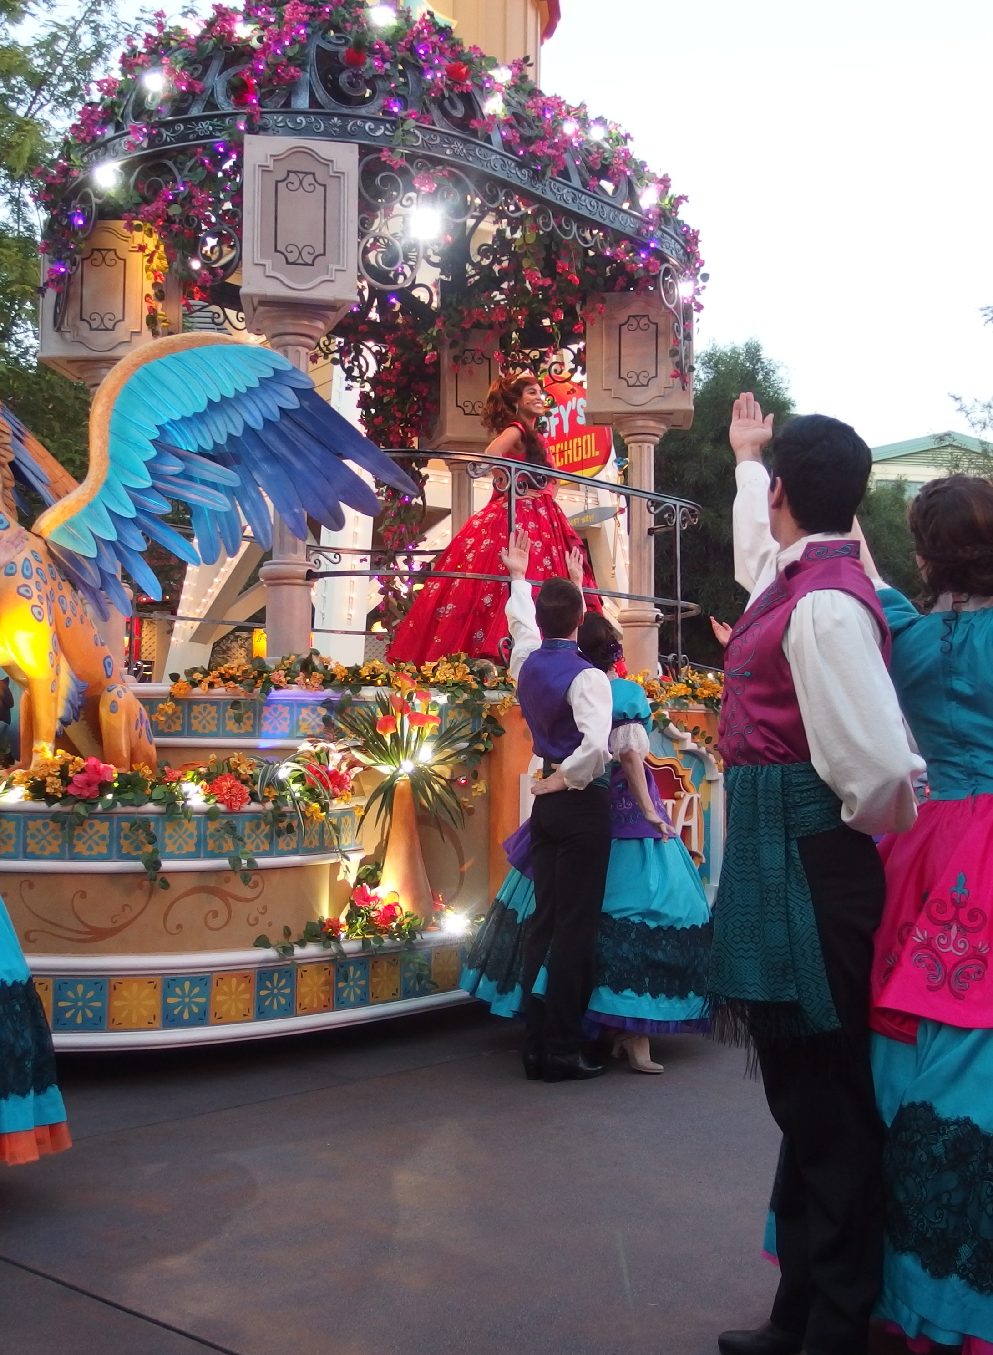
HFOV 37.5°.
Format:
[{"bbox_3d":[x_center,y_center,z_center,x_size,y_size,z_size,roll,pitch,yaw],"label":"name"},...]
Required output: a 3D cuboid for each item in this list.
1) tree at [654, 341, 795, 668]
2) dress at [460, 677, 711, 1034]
[{"bbox_3d":[3.924,-1.583,25.159,3.600,8.700,3.600,0,-4,0],"label":"tree"},{"bbox_3d":[0.351,0.637,5.470,0.980,1.270,0.980,0,-4,0],"label":"dress"}]

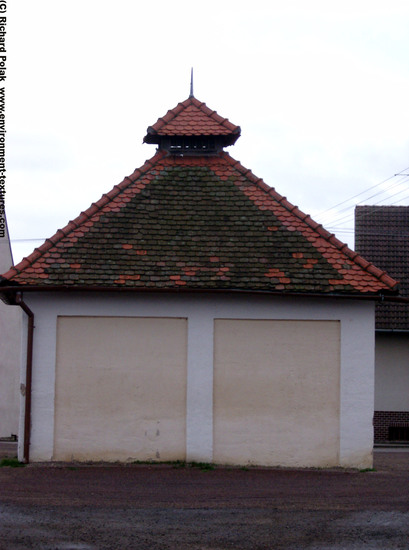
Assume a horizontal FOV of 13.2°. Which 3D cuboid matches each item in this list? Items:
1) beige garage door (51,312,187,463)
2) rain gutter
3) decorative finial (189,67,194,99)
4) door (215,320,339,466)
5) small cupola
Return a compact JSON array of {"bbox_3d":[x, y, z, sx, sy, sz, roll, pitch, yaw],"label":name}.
[{"bbox_3d":[-1.546,2.136,33.074,2.450,2.700,0.100,1,-3,-4],"label":"beige garage door"},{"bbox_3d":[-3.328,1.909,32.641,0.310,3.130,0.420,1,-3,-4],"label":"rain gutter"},{"bbox_3d":[-0.258,-3.983,36.724,0.090,0.630,0.090,1,-3,-4],"label":"decorative finial"},{"bbox_3d":[1.365,2.219,33.288,2.390,2.740,0.100,1,-3,-4],"label":"door"},{"bbox_3d":[-0.263,-3.035,36.674,1.920,1.300,1.920,1,-3,-4],"label":"small cupola"}]

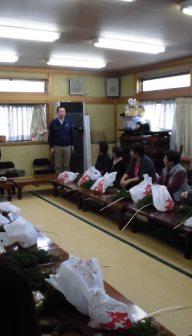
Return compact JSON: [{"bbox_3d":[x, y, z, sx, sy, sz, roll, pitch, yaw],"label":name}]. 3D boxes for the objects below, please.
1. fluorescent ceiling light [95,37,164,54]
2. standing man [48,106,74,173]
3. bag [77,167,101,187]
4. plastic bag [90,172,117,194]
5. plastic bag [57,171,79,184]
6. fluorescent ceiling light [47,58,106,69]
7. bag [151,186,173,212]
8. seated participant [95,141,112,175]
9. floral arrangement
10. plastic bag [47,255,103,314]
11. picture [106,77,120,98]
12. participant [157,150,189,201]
[{"bbox_3d":[0.512,-1.813,5.058,1.250,0.110,0.260,-6,10,-31],"label":"fluorescent ceiling light"},{"bbox_3d":[-0.766,-0.456,7.438,0.520,1.730,0.320,-3,9,-12],"label":"standing man"},{"bbox_3d":[-0.133,0.154,5.846,0.360,0.330,0.350,7,12,42],"label":"bag"},{"bbox_3d":[0.112,0.241,5.324,0.360,0.310,0.340,7,12,42],"label":"plastic bag"},{"bbox_3d":[-0.502,0.173,5.929,0.340,0.200,0.260,1,9,11],"label":"plastic bag"},{"bbox_3d":[-0.375,-1.968,6.412,1.230,0.100,0.220,-6,10,-30],"label":"fluorescent ceiling light"},{"bbox_3d":[0.822,0.374,4.129,0.260,0.310,0.220,1,9,11],"label":"bag"},{"bbox_3d":[0.133,0.018,6.362,0.520,1.000,0.440,-2,9,-7],"label":"seated participant"},{"bbox_3d":[0.885,-1.404,7.778,0.450,0.420,0.400,4,10,28],"label":"floral arrangement"},{"bbox_3d":[-0.139,0.753,2.198,0.310,0.250,0.420,-6,10,-31],"label":"plastic bag"},{"bbox_3d":[0.455,-2.094,8.750,0.370,0.510,0.040,1,9,13],"label":"picture"},{"bbox_3d":[1.092,0.237,4.843,0.560,0.950,0.460,-2,9,-8],"label":"participant"}]

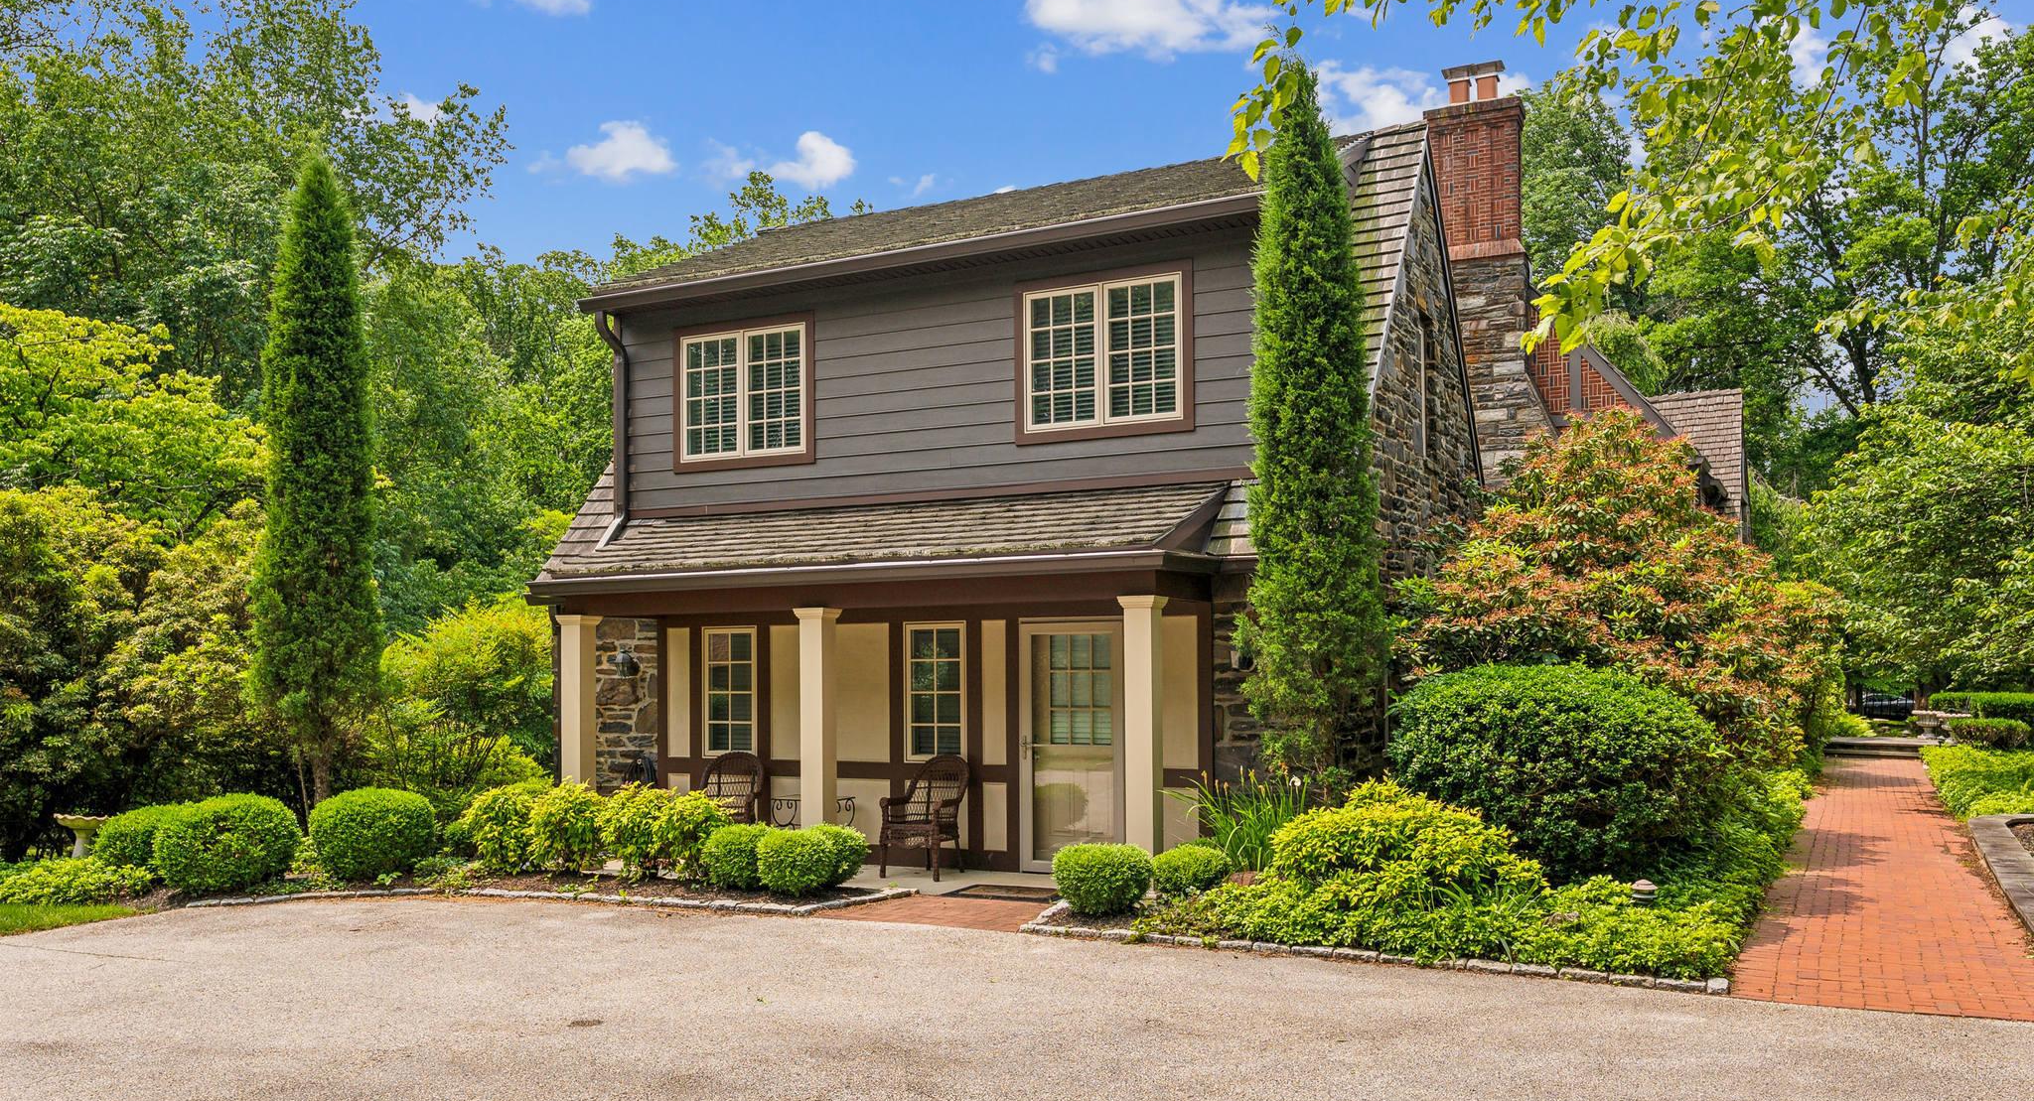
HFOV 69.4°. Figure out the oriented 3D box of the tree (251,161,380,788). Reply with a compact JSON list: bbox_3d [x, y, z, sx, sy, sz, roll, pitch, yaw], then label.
[{"bbox_3d":[-6.910,-0.471,14.500,1.280,6.800,1.280,-2,-4,26],"label":"tree"}]

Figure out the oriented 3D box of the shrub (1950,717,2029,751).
[{"bbox_3d":[16.882,3.165,25.500,1.300,0.640,1.200,-3,-5,26],"label":"shrub"}]

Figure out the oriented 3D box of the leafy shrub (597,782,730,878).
[{"bbox_3d":[-2.973,2.359,12.350,1.150,0.800,0.900,-2,-4,26],"label":"leafy shrub"}]

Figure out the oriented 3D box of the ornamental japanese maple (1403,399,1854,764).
[{"bbox_3d":[5.737,0.719,13.900,3.800,4.020,3.700,-3,-5,26],"label":"ornamental japanese maple"}]

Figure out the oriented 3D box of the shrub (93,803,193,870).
[{"bbox_3d":[-7.272,2.488,12.600,1.080,0.630,1.050,-3,-5,26],"label":"shrub"}]

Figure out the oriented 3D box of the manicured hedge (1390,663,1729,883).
[{"bbox_3d":[4.175,1.720,11.300,2.500,1.670,2.200,-3,-5,26],"label":"manicured hedge"}]

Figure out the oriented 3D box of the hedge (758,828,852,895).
[{"bbox_3d":[-1.681,2.363,11.300,0.680,0.520,0.660,0,-5,0],"label":"hedge"}]

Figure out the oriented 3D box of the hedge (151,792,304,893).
[{"bbox_3d":[-6.384,2.350,11.850,1.150,0.790,1.050,-3,-5,26],"label":"hedge"}]

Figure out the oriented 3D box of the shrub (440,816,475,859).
[{"bbox_3d":[-5.066,2.618,13.400,0.460,0.410,0.460,-2,-4,26],"label":"shrub"}]

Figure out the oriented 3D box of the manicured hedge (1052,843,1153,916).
[{"bbox_3d":[0.590,2.285,10.200,0.700,0.490,0.680,0,-4,0],"label":"manicured hedge"}]

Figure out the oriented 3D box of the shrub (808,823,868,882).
[{"bbox_3d":[-1.487,2.398,11.600,0.630,0.490,0.620,0,-4,0],"label":"shrub"}]

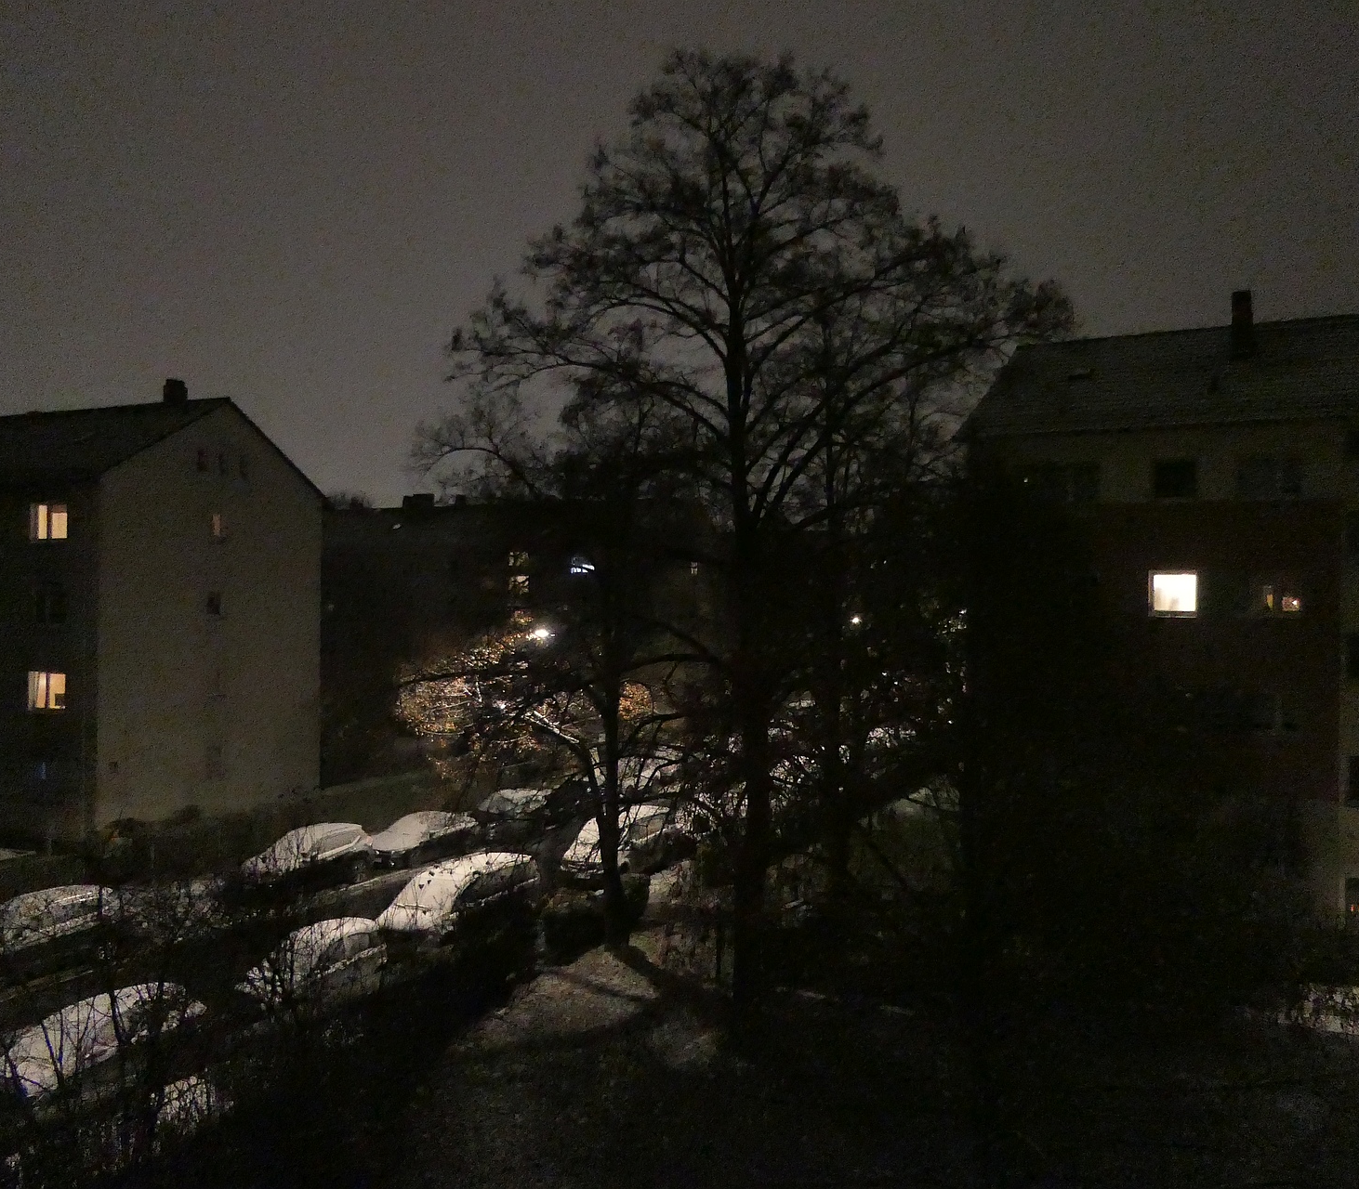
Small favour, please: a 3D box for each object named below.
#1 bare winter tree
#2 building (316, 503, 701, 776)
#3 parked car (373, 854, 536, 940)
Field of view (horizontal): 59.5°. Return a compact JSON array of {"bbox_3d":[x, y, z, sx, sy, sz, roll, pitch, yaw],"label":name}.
[{"bbox_3d":[1.546,-1.390,24.200,12.800,19.500,12.500,0,-1,22],"label":"bare winter tree"},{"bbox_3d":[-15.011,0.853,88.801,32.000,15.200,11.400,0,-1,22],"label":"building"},{"bbox_3d":[-5.350,7.420,28.400,1.800,1.500,4.450,0,-1,24],"label":"parked car"}]

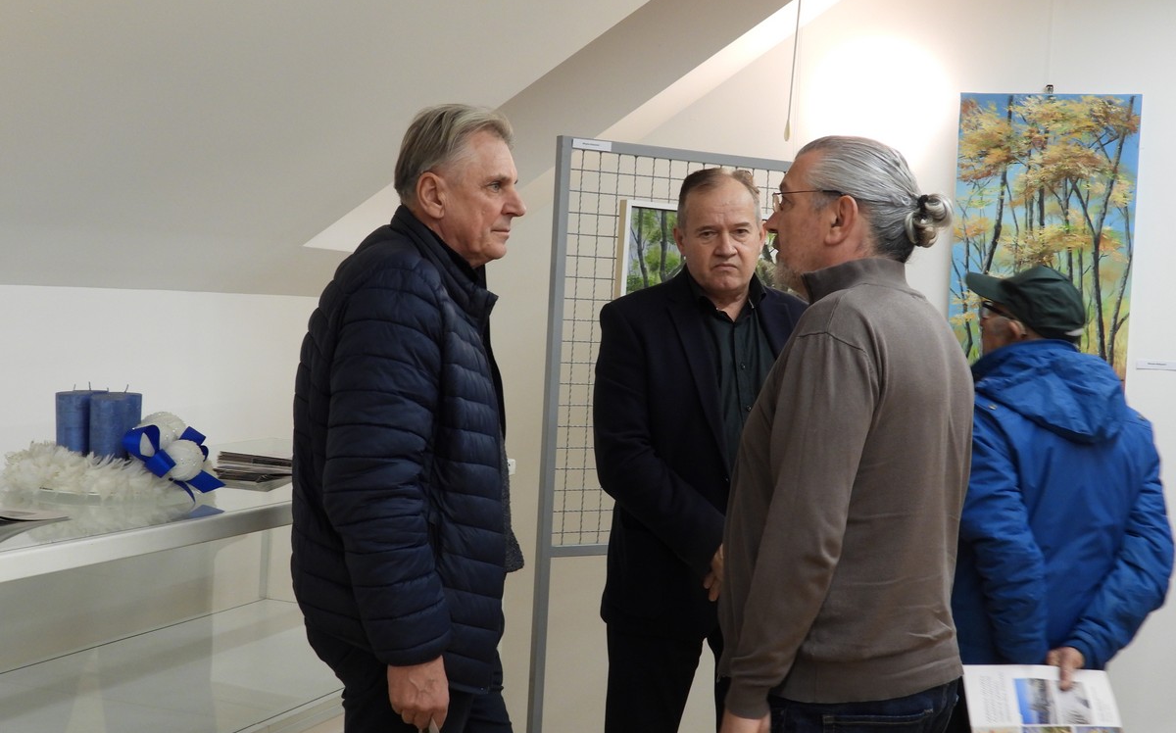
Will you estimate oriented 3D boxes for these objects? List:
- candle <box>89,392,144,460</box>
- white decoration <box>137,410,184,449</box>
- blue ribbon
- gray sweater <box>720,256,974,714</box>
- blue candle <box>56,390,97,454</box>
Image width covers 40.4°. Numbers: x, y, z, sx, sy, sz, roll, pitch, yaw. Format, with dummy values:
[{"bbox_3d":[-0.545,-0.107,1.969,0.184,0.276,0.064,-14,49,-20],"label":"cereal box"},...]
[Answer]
[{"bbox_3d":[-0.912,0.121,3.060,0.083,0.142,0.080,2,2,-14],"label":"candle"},{"bbox_3d":[-0.816,0.125,3.060,0.086,0.080,0.084,2,2,-14],"label":"white decoration"},{"bbox_3d":[-0.778,0.178,3.000,0.190,0.138,0.120,2,2,-18],"label":"blue ribbon"},{"bbox_3d":[0.395,0.169,2.430,0.360,0.660,0.510,4,2,28],"label":"gray sweater"},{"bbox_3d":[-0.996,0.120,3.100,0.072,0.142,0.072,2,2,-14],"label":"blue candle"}]

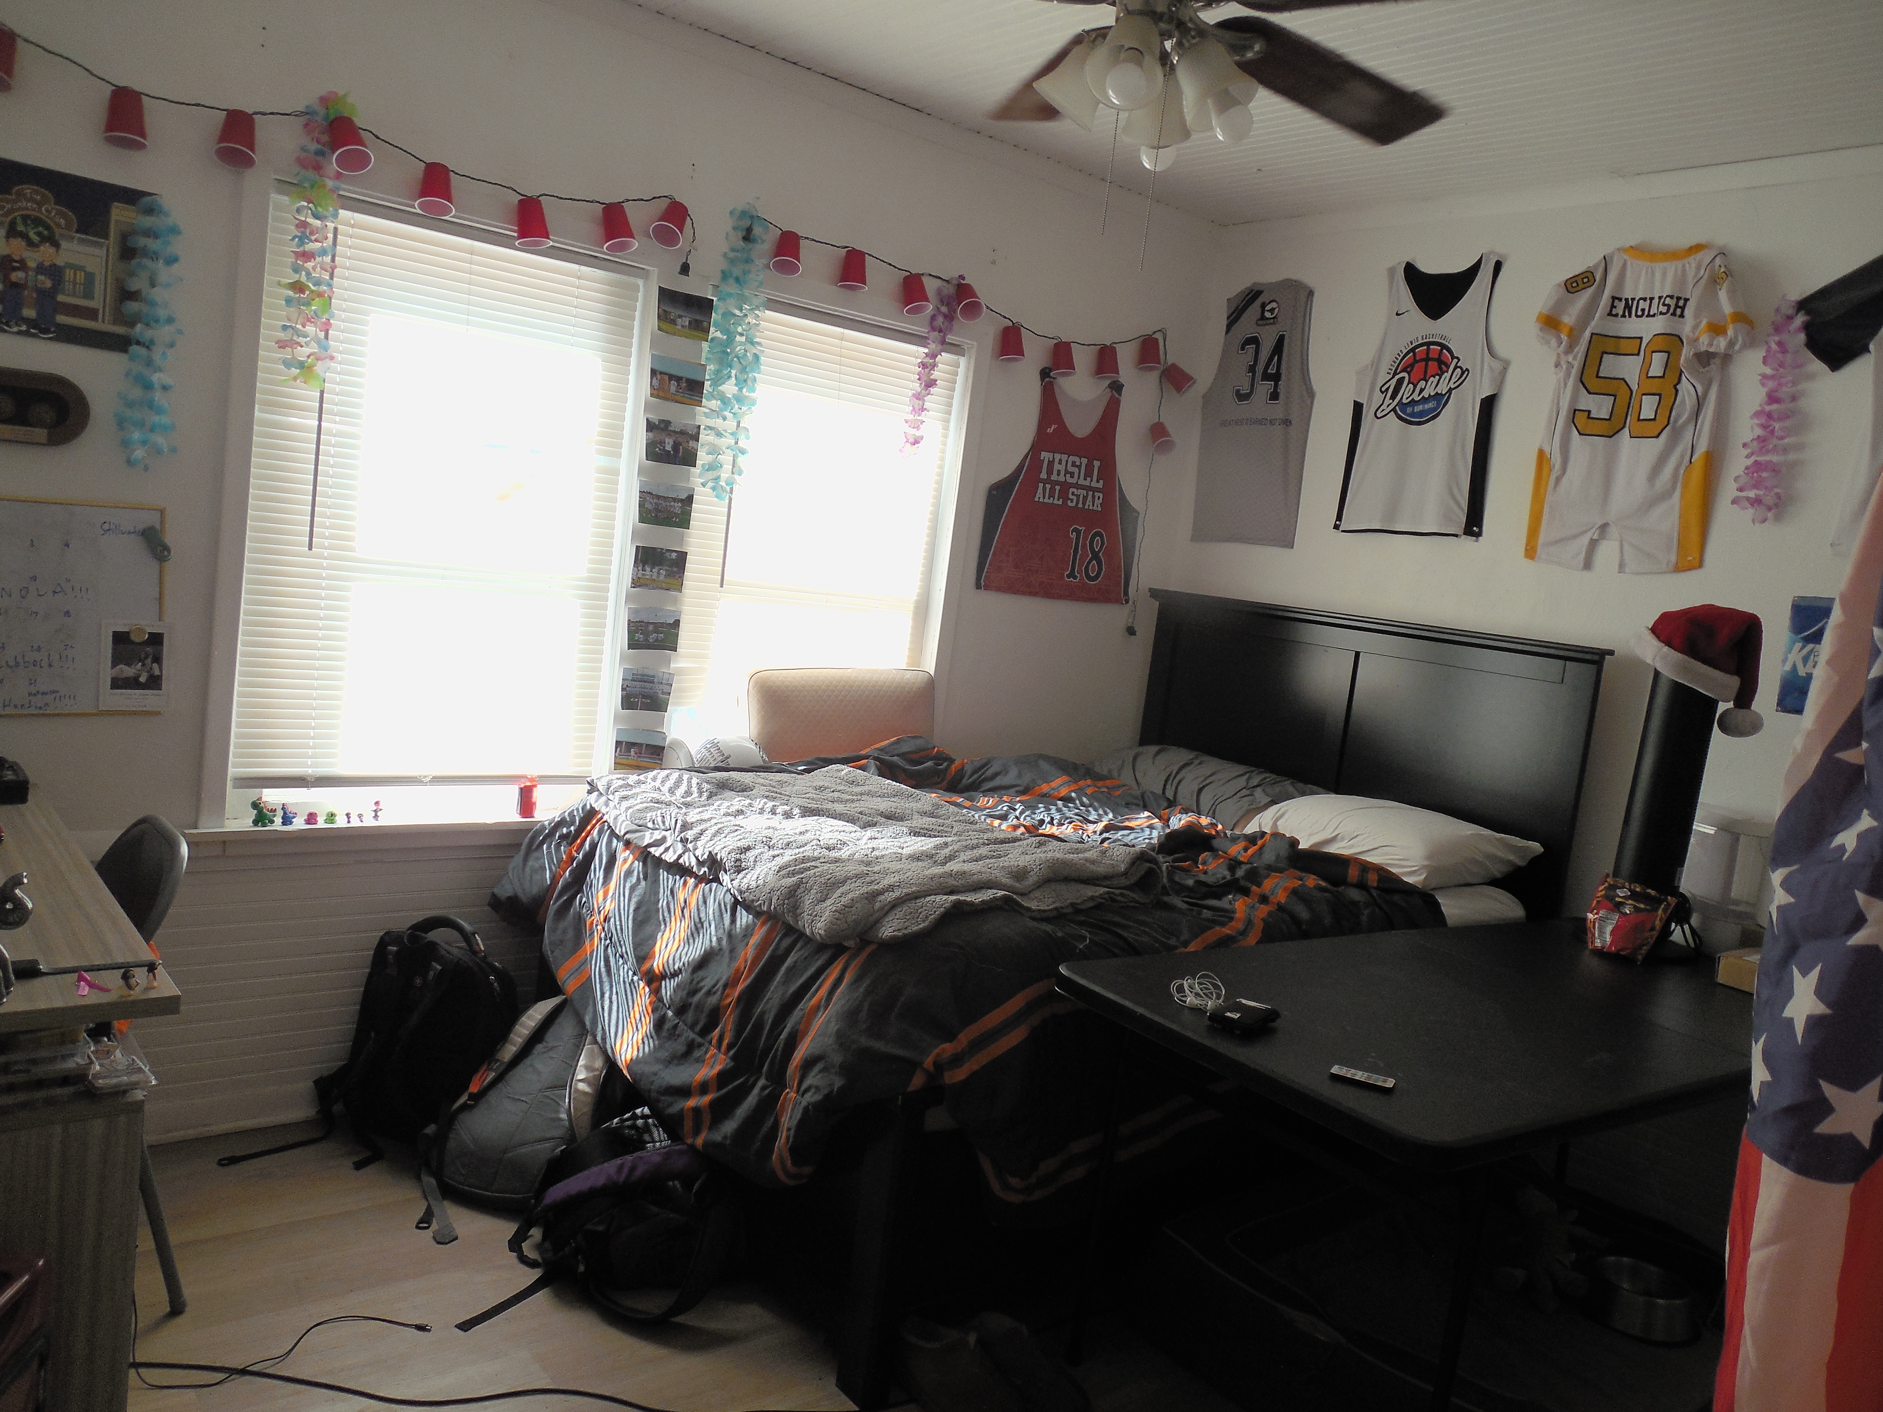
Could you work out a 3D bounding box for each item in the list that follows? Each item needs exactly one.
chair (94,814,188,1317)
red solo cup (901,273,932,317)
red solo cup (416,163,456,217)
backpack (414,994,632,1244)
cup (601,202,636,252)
[{"bbox_3d":[-1.592,0.606,2.306,0.490,0.800,0.450,0,9,-44],"label":"chair"},{"bbox_3d":[-0.069,-1.099,3.627,0.077,0.091,0.077,-10,-9,-2],"label":"red solo cup"},{"bbox_3d":[-1.056,-1.082,2.845,0.077,0.091,0.077,-1,-11,0],"label":"red solo cup"},{"bbox_3d":[-0.830,0.802,2.869,0.300,0.480,0.200,18,-9,15],"label":"backpack"},{"bbox_3d":[-0.750,-1.109,3.149,0.085,0.108,0.085,-13,-4,-1],"label":"cup"}]

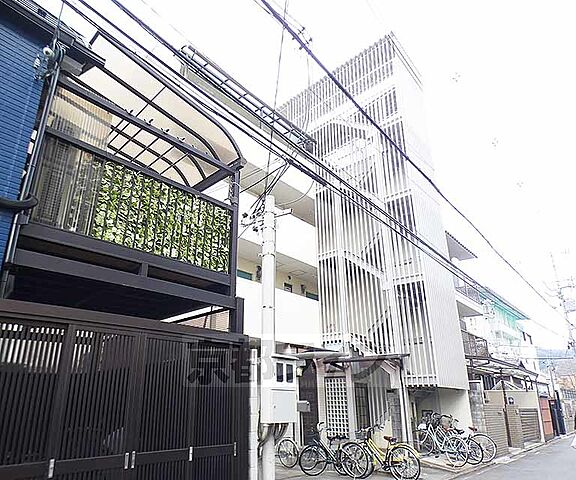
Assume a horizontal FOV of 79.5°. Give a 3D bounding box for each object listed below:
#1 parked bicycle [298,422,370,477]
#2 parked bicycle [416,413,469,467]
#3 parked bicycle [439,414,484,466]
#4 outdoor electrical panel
[{"bbox_3d":[1.087,5.103,8.372,1.780,1.070,0.570,-11,-23,25],"label":"parked bicycle"},{"bbox_3d":[4.397,5.853,10.152,0.570,1.070,1.800,11,-24,-28],"label":"parked bicycle"},{"bbox_3d":[4.800,5.650,9.800,0.570,1.060,1.720,8,-22,-20],"label":"parked bicycle"},{"bbox_3d":[-0.138,2.595,6.074,0.256,1.024,0.614,-18,-28,40],"label":"outdoor electrical panel"}]

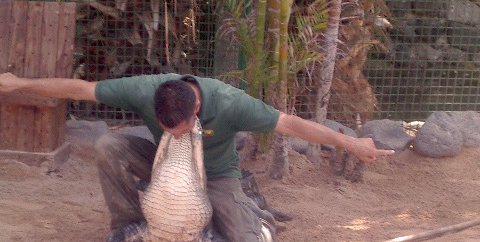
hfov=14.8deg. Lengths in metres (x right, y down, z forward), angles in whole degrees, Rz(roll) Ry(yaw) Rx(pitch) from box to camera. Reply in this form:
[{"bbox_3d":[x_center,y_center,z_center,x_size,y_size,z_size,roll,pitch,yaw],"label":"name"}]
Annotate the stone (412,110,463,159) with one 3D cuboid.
[{"bbox_3d":[1.127,0.077,10.500,0.290,0.260,0.260,1,7,-11],"label":"stone"}]

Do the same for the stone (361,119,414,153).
[{"bbox_3d":[0.826,0.085,10.500,0.300,0.180,0.240,1,7,-11],"label":"stone"}]

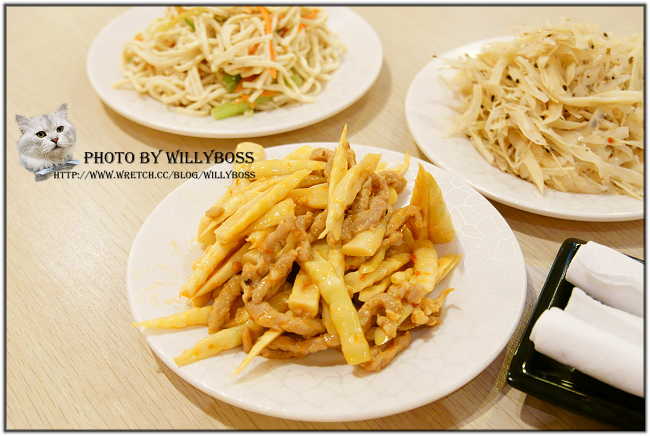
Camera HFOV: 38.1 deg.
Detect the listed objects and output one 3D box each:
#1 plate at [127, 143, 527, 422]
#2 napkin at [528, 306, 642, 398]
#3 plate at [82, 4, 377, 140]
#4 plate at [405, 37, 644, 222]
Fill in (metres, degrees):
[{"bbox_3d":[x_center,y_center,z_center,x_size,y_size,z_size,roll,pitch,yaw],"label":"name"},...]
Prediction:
[{"bbox_3d":[0.001,0.032,0.536,0.222,0.025,0.222,0,40,0],"label":"plate"},{"bbox_3d":[0.169,0.082,0.470,0.130,0.027,0.029,23,45,24],"label":"napkin"},{"bbox_3d":[-0.067,-0.117,0.716,0.222,0.025,0.222,0,40,0],"label":"plate"},{"bbox_3d":[0.166,-0.061,0.652,0.222,0.025,0.222,0,40,0],"label":"plate"}]

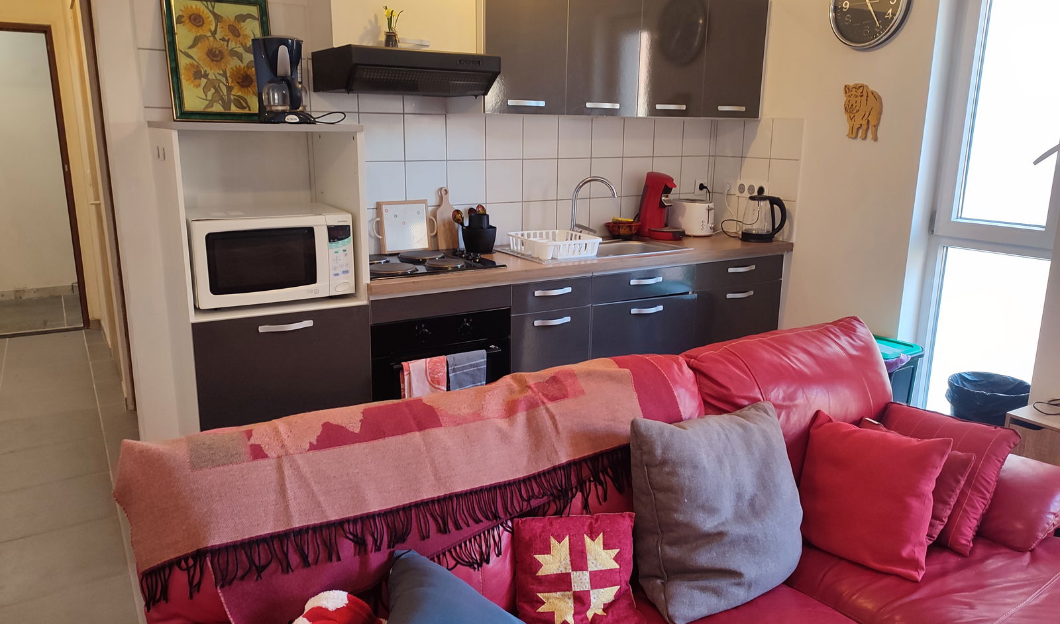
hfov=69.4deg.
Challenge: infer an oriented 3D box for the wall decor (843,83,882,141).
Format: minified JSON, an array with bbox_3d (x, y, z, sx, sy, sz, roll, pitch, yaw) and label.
[{"bbox_3d":[1.487,-0.895,3.437,0.015,0.248,0.192,-8,16,-30],"label":"wall decor"}]

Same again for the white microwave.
[{"bbox_3d":[-0.958,-0.211,2.779,0.520,0.305,0.390,-8,16,-30],"label":"white microwave"}]

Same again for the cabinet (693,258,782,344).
[{"bbox_3d":[0.888,0.055,4.064,0.591,0.764,0.565,-8,16,-30],"label":"cabinet"}]

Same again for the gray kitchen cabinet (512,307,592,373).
[{"bbox_3d":[-0.052,0.242,3.530,0.400,0.635,0.565,-8,16,-30],"label":"gray kitchen cabinet"}]

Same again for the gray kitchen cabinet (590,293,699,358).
[{"bbox_3d":[0.377,0.185,3.781,0.600,0.635,0.565,-8,16,-30],"label":"gray kitchen cabinet"}]

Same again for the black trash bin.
[{"bbox_3d":[1.835,0.495,3.115,0.314,0.430,0.314,-8,16,-30],"label":"black trash bin"}]

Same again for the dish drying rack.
[{"bbox_3d":[0.106,-0.297,3.424,0.295,0.083,0.325,-8,16,-30],"label":"dish drying rack"}]

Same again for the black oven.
[{"bbox_3d":[-0.468,0.247,3.247,0.594,0.596,0.570,-8,16,-30],"label":"black oven"}]

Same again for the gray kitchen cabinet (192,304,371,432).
[{"bbox_3d":[-0.994,0.310,2.965,0.601,0.751,0.565,-8,16,-30],"label":"gray kitchen cabinet"}]

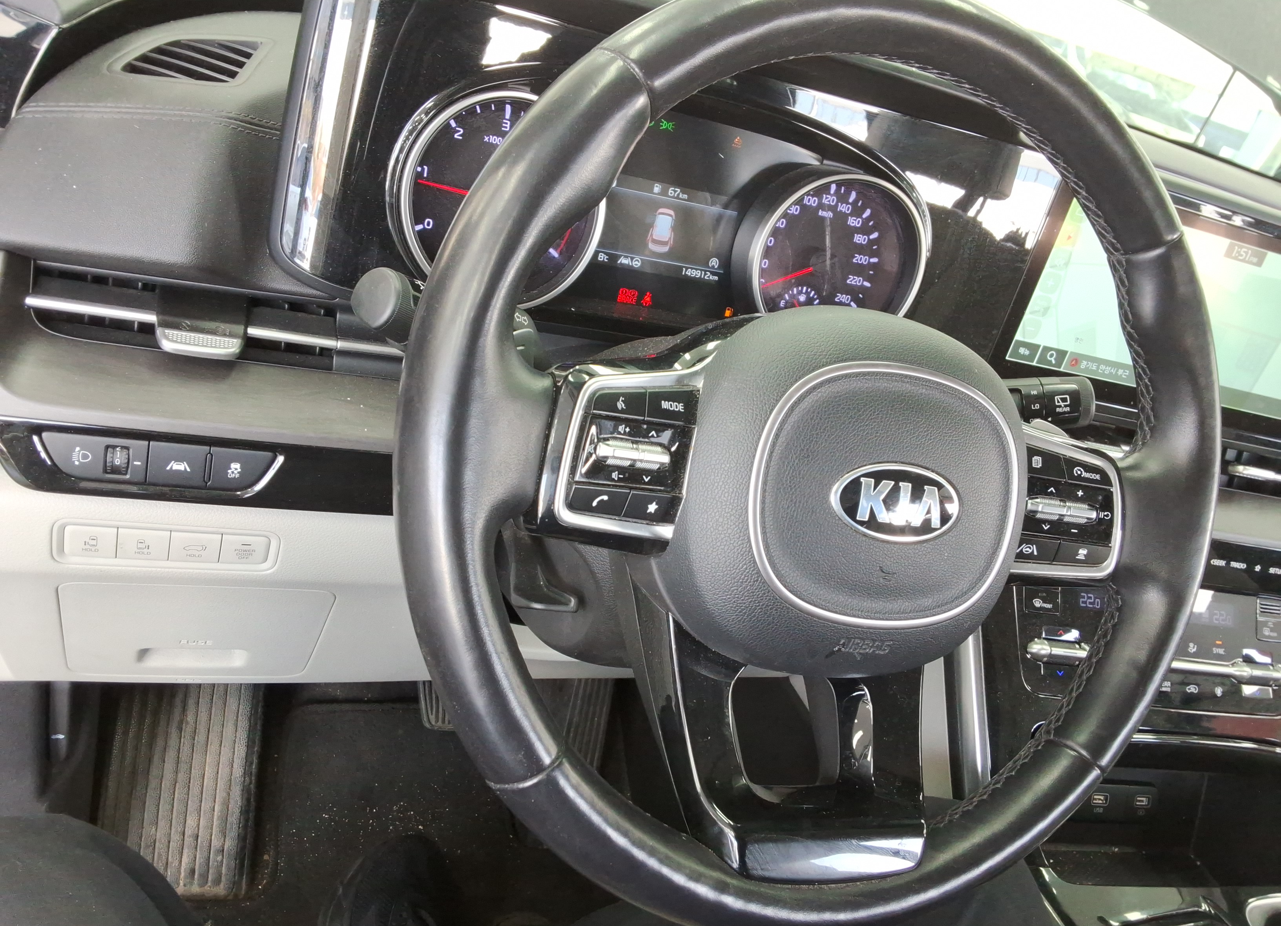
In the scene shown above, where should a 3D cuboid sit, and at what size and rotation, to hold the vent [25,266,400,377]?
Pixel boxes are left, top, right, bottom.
[{"bbox_3d":[-0.196,-0.068,0.500,0.172,0.037,0.033,7,25,-22],"label":"vent"}]

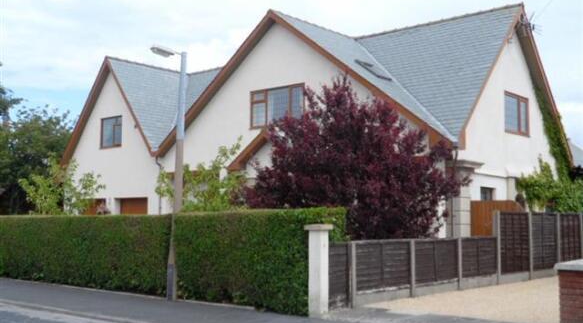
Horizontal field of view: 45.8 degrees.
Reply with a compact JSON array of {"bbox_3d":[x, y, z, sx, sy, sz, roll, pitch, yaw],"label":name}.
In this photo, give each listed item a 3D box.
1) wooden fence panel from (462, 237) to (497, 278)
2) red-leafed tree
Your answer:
[{"bbox_3d":[4.214,2.136,15.407,0.051,0.887,1.837,-4,-6,41],"label":"wooden fence panel"},{"bbox_3d":[1.489,0.431,16.058,5.024,4.836,4.770,0,-5,5],"label":"red-leafed tree"}]

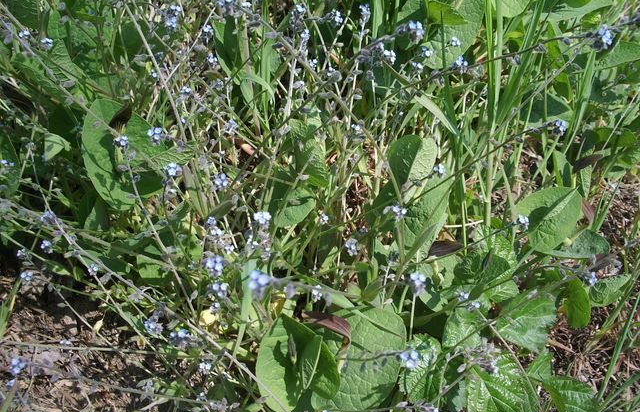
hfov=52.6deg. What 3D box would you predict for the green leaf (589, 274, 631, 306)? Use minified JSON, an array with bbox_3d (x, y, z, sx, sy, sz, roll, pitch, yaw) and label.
[{"bbox_3d":[0.242,0.070,0.540,0.042,0.007,0.022,-20,56,-15],"label":"green leaf"}]

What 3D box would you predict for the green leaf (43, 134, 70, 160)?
[{"bbox_3d":[-0.227,-0.051,0.560,0.022,0.010,0.026,0,67,13],"label":"green leaf"}]

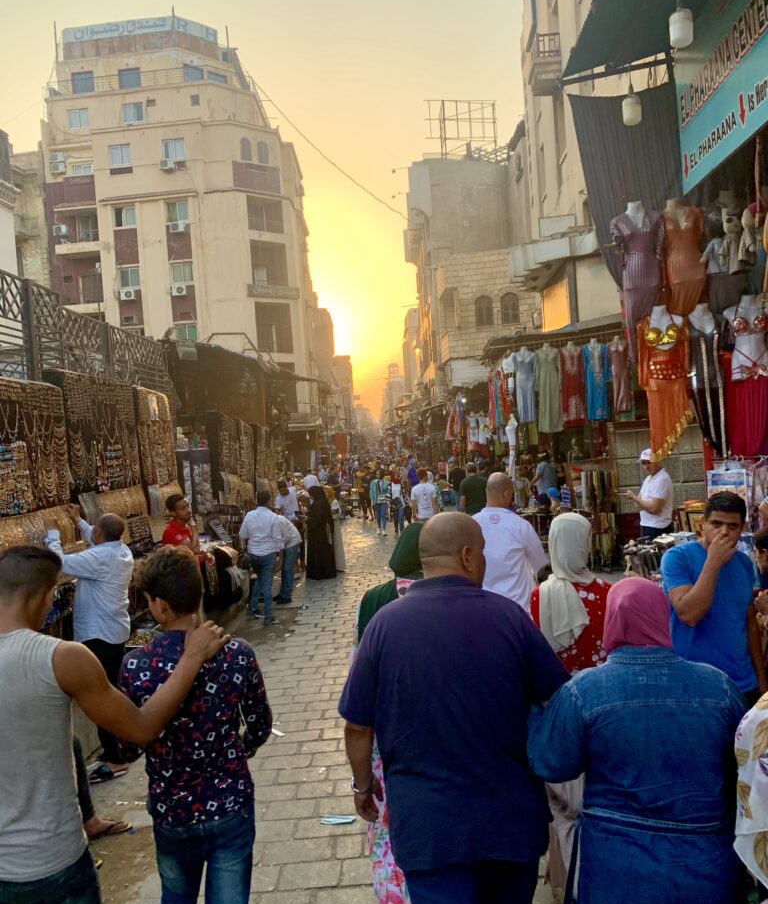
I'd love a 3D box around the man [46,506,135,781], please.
[{"bbox_3d":[-1.926,1.276,5.100,0.640,1.750,0.500,-3,2,25],"label":"man"}]

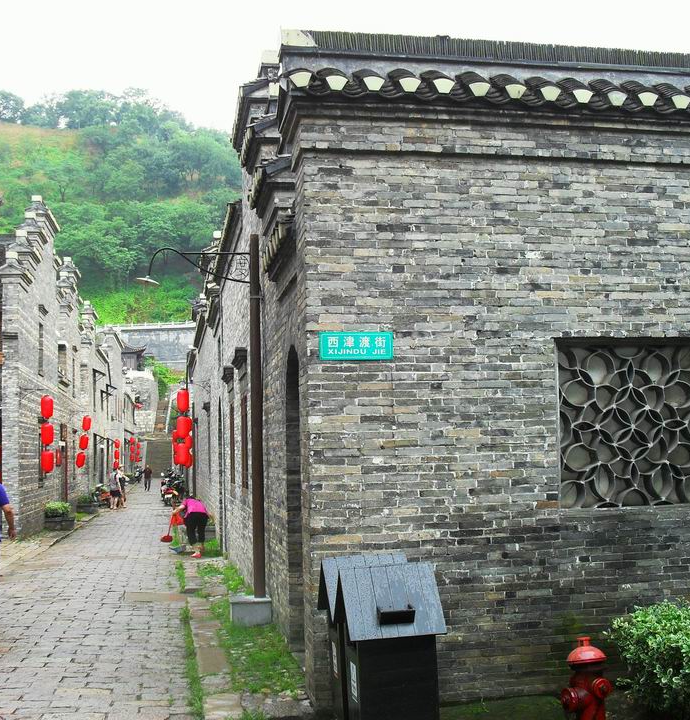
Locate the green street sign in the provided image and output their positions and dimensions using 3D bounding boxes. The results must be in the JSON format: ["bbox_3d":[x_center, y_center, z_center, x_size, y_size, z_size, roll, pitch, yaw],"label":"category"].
[{"bbox_3d":[0.078,-0.089,6.251,0.487,0.180,0.025,0,-5,-12],"label":"green street sign"}]

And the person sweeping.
[{"bbox_3d":[-2.656,2.856,16.850,0.620,1.080,0.720,1,-5,-28],"label":"person sweeping"}]

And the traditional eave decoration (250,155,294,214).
[{"bbox_3d":[-0.539,-1.265,7.018,0.280,0.280,0.760,0,-5,-10],"label":"traditional eave decoration"}]

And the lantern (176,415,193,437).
[{"bbox_3d":[-4.093,1.711,24.600,0.320,0.580,0.320,-1,-5,0],"label":"lantern"}]

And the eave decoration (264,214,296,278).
[{"bbox_3d":[-0.525,-0.835,7.248,0.190,0.290,1.150,0,-5,-10],"label":"eave decoration"}]

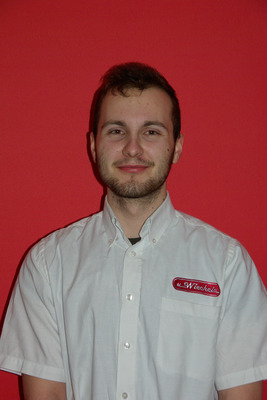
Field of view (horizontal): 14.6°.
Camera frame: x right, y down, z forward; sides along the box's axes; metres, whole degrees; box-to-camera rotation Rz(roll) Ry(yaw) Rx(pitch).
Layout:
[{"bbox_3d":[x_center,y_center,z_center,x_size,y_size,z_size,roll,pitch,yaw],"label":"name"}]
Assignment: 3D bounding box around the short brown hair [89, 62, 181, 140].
[{"bbox_3d":[0.006,-0.176,1.985,0.167,0.170,0.200,1,3,5],"label":"short brown hair"}]

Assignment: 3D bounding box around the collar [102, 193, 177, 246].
[{"bbox_3d":[0.011,0.036,2.000,0.142,0.105,0.140,1,3,5],"label":"collar"}]

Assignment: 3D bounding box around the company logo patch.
[{"bbox_3d":[0.118,0.162,1.950,0.092,0.028,0.008,8,-10,-9],"label":"company logo patch"}]

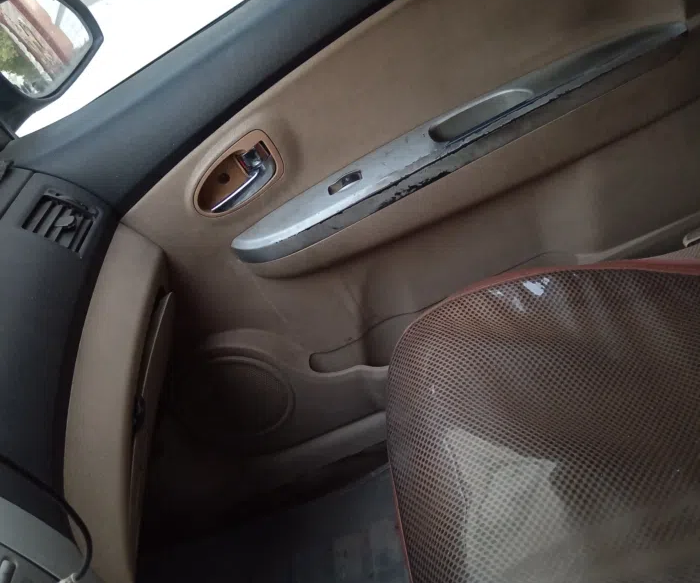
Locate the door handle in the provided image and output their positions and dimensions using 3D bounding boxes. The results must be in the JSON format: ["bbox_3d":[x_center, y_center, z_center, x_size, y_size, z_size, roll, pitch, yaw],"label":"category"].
[{"bbox_3d":[-0.132,-0.133,0.900,0.090,0.052,0.033,-31,31,19],"label":"door handle"}]

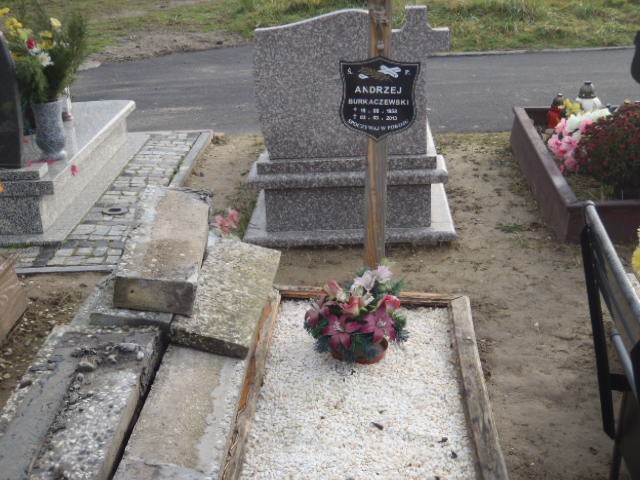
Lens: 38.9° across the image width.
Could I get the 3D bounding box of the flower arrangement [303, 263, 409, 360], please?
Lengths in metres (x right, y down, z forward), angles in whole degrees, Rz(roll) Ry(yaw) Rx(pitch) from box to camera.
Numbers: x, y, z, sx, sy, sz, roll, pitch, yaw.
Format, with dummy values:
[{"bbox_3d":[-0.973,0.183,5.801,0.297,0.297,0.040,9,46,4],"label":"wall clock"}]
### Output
[{"bbox_3d":[0.124,0.247,3.070,0.350,0.310,0.290,0,21,0],"label":"flower arrangement"}]

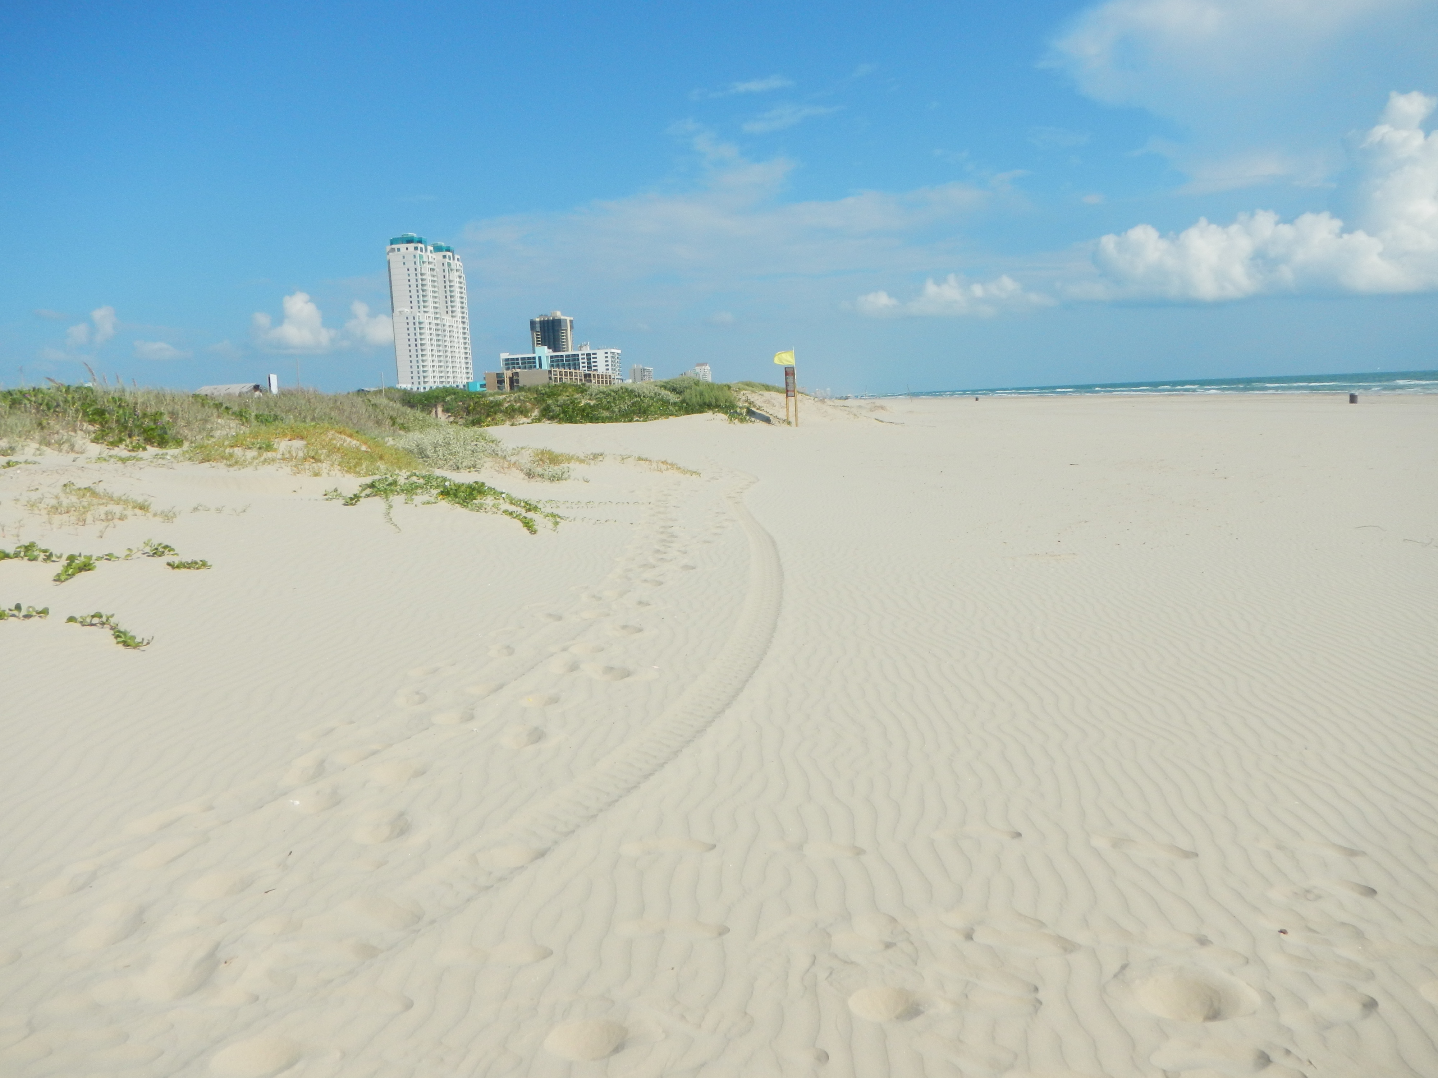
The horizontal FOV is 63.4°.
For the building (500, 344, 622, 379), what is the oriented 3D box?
[{"bbox_3d":[-113.778,-115.306,841.697,84.000,44.000,23.000,0,7,20],"label":"building"}]

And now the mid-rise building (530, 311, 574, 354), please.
[{"bbox_3d":[-145.917,-157.215,1027.889,32.000,86.000,24.000,-1,7,10],"label":"mid-rise building"}]

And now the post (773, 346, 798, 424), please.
[{"bbox_3d":[3.918,-8.833,67.450,1.300,4.600,0.400,-2,7,6],"label":"post"}]

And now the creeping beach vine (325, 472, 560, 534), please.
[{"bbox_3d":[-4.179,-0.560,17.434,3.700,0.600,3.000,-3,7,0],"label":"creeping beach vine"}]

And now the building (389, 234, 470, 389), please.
[{"bbox_3d":[-176.737,-128.660,714.590,20.000,106.000,70.000,-1,7,10],"label":"building"}]

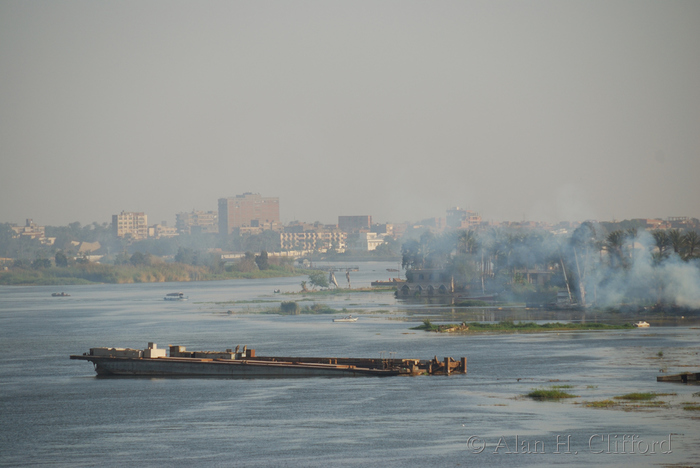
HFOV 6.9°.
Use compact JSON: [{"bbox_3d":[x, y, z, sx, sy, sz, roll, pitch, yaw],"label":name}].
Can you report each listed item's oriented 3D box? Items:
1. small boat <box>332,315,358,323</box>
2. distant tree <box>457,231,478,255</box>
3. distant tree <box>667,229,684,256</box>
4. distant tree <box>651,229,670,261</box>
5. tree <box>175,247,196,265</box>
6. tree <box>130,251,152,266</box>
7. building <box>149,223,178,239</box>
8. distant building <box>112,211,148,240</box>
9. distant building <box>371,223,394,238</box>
[{"bbox_3d":[-0.954,17.927,1238.000,5.600,1.500,1.600,0,0,5],"label":"small boat"},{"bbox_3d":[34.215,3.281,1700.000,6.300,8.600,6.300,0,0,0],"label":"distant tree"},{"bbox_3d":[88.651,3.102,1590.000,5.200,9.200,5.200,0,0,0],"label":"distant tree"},{"bbox_3d":[76.300,8.080,1430.000,4.160,17.880,4.400,0,0,0],"label":"distant tree"},{"bbox_3d":[-70.440,9.850,2500.000,9.420,8.990,8.500,0,0,0],"label":"tree"},{"bbox_3d":[-87.410,10.610,2430.000,8.740,7.490,7.500,0,0,0],"label":"tree"},{"bbox_3d":[-124.589,-1.682,3900.000,20.000,12.000,14.000,0,0,-5],"label":"building"},{"bbox_3d":[-156.210,-2.840,4150.000,21.500,24.880,15.000,0,0,-14],"label":"distant building"},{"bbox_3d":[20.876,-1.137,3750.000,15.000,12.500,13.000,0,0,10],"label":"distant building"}]

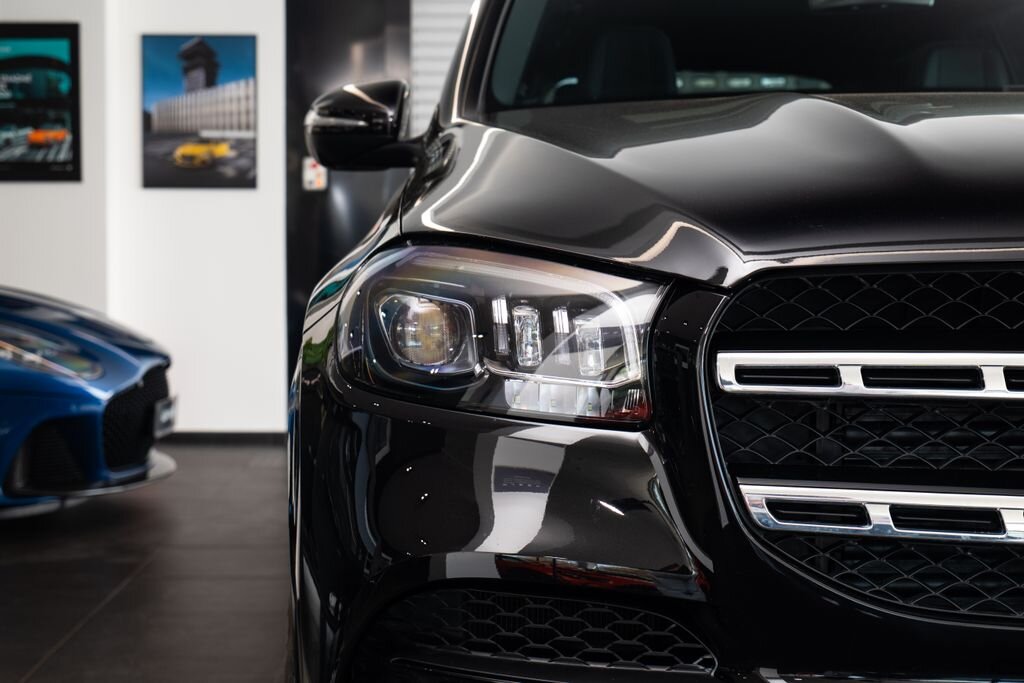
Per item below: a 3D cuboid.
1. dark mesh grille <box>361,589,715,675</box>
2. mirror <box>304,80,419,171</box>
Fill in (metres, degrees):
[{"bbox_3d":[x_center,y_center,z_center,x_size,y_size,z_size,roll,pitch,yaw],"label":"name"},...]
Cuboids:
[{"bbox_3d":[0.030,0.298,1.755,0.365,0.075,0.085,1,4,14],"label":"dark mesh grille"},{"bbox_3d":[-0.294,-0.421,3.320,0.212,0.167,0.170,0,4,1],"label":"mirror"}]

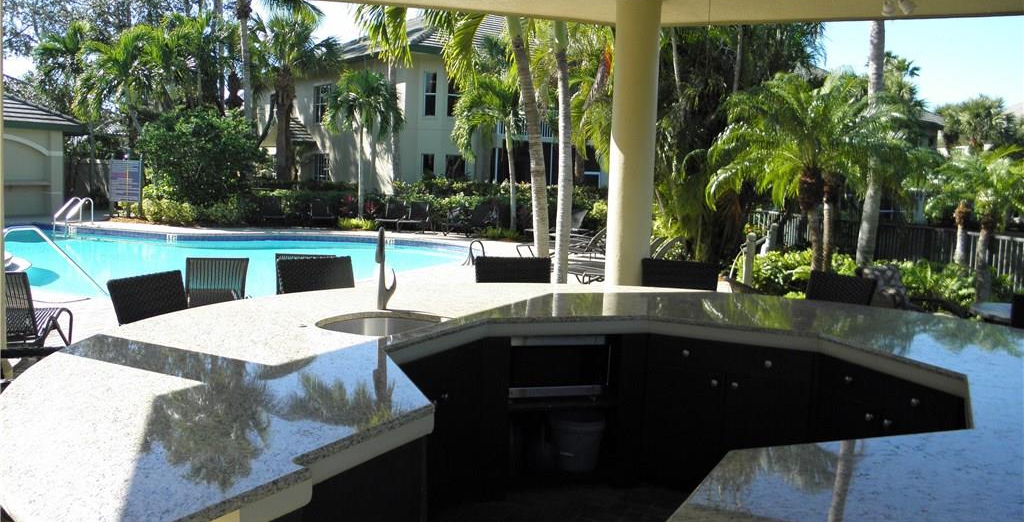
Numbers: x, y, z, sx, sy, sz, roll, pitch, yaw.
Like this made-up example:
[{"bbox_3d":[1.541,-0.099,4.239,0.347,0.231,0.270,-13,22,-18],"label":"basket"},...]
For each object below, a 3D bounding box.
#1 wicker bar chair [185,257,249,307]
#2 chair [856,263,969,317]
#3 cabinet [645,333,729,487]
[{"bbox_3d":[-2.885,0.314,8.038,0.580,0.770,0.900,-1,7,-24],"label":"wicker bar chair"},{"bbox_3d":[3.984,0.520,8.044,0.650,0.800,1.300,0,6,-20],"label":"chair"},{"bbox_3d":[1.047,0.772,4.551,0.420,0.840,0.600,5,7,27],"label":"cabinet"}]

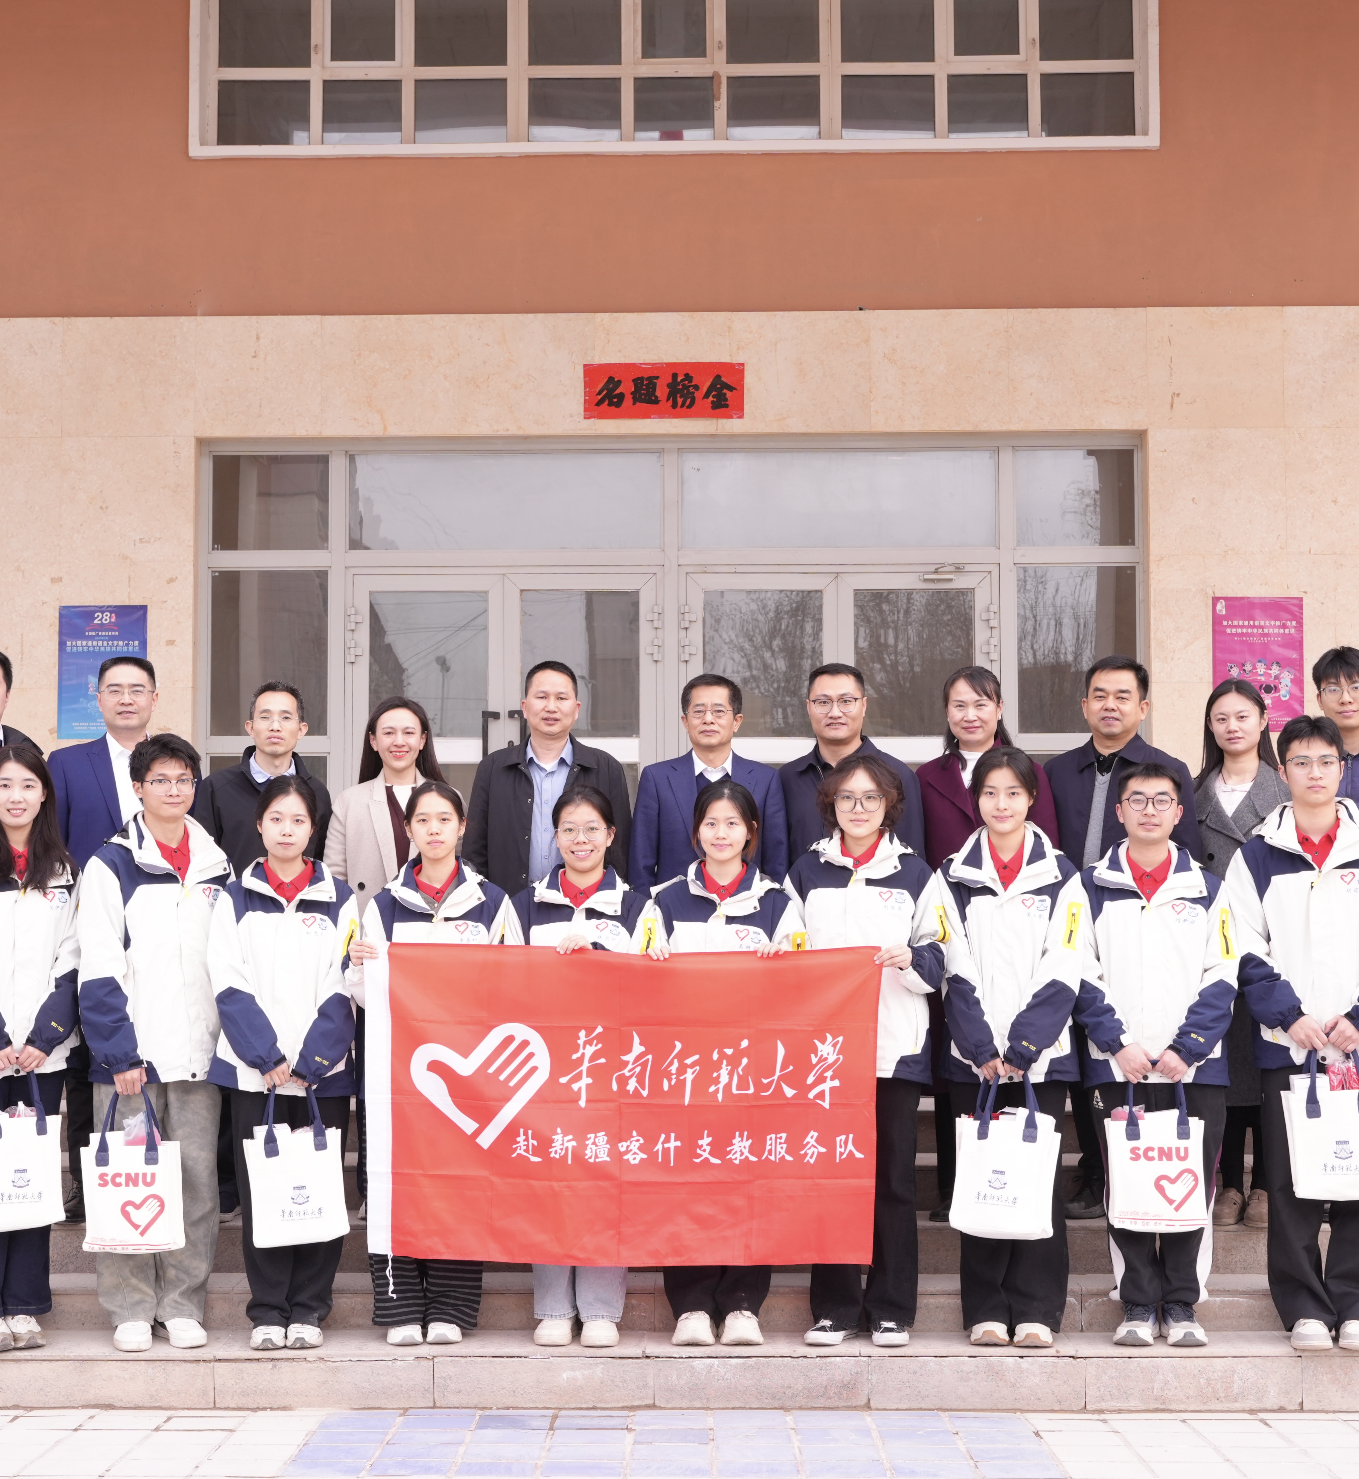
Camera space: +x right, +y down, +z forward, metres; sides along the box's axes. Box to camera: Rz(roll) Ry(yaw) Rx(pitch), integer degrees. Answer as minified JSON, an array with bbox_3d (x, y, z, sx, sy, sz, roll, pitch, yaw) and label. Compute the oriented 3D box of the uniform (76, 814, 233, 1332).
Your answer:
[{"bbox_3d":[-1.515,0.960,7.299,0.460,1.491,0.320,1,-4,-16],"label":"uniform"}]

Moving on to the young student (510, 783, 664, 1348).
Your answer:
[{"bbox_3d":[-0.270,0.923,7.302,0.440,1.598,0.360,0,-4,-2],"label":"young student"}]

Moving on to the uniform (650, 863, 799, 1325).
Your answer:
[{"bbox_3d":[0.130,1.021,7.295,0.430,1.330,0.330,0,-4,0],"label":"uniform"}]

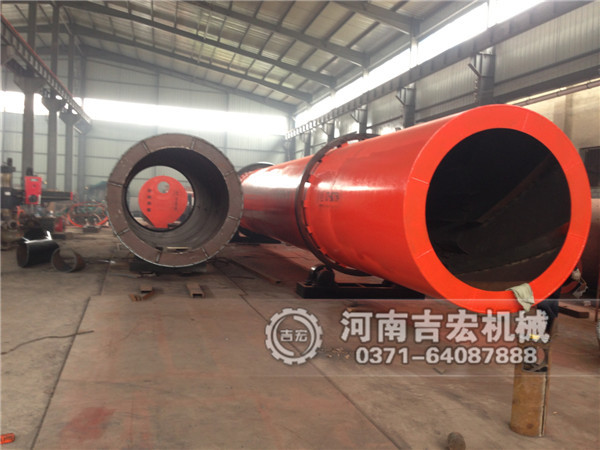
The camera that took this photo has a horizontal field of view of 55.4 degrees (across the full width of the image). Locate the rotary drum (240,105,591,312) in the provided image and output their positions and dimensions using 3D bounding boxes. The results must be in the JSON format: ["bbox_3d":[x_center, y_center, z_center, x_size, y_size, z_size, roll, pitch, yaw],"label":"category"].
[{"bbox_3d":[-0.098,-0.572,14.894,2.240,2.240,18.760,2,2,-13],"label":"rotary drum"}]

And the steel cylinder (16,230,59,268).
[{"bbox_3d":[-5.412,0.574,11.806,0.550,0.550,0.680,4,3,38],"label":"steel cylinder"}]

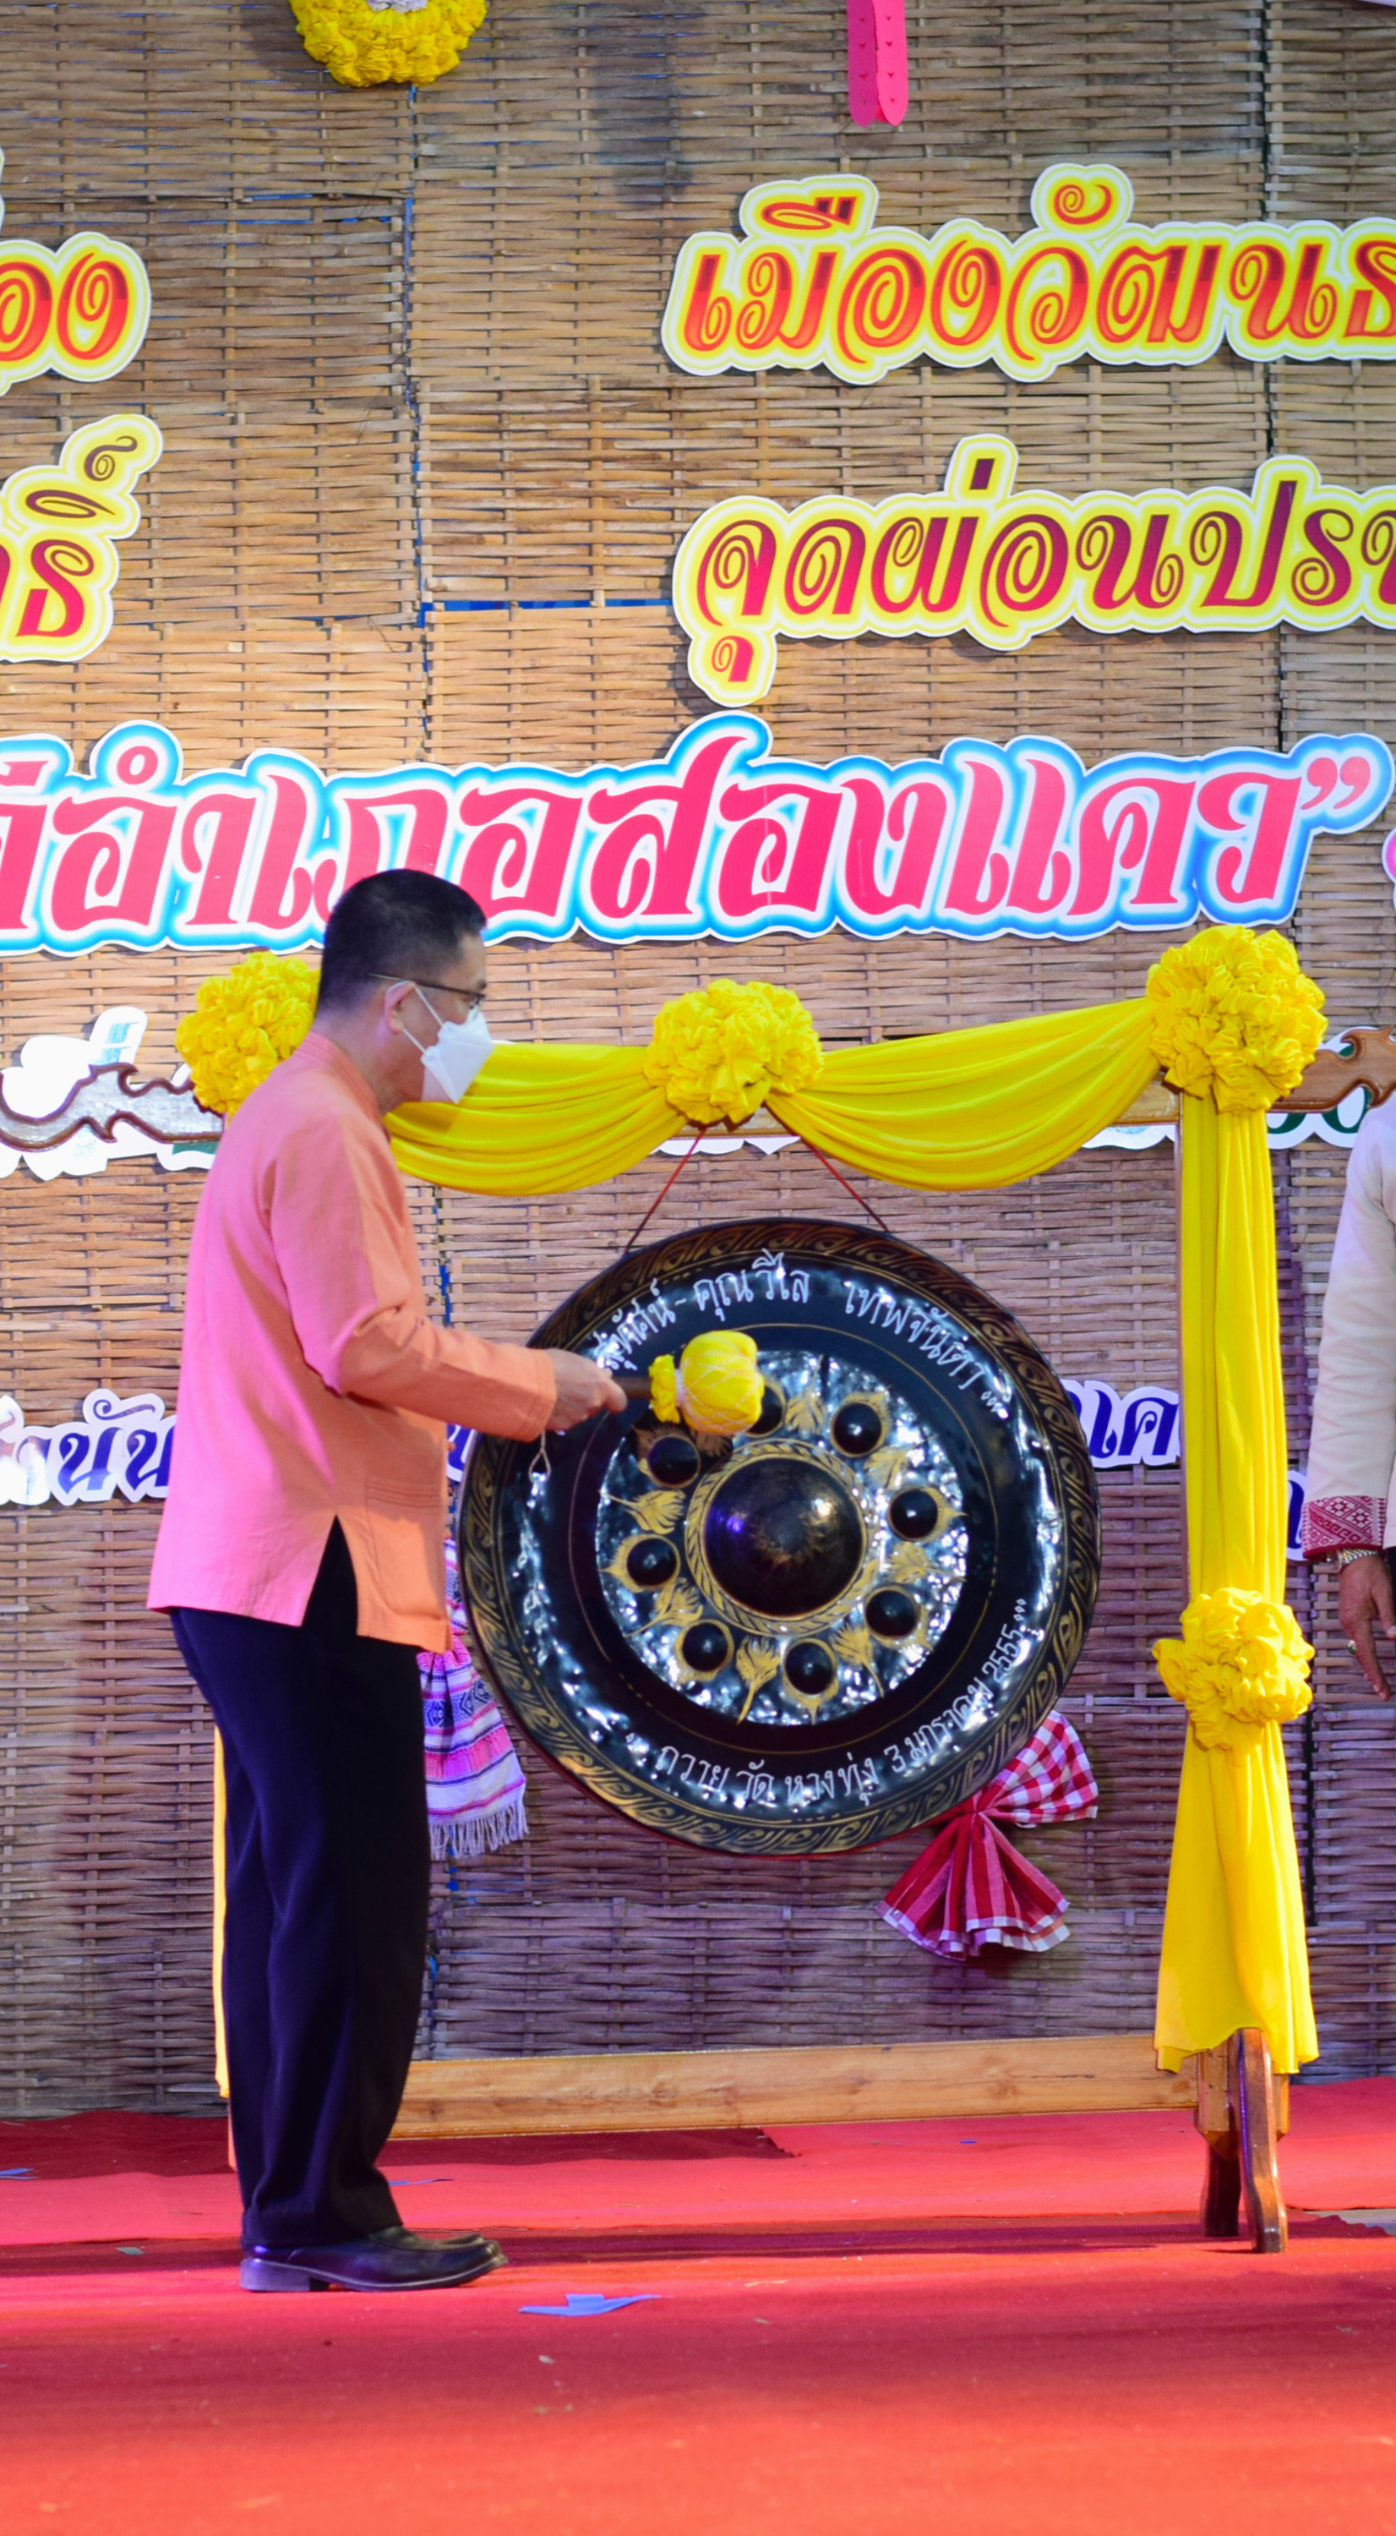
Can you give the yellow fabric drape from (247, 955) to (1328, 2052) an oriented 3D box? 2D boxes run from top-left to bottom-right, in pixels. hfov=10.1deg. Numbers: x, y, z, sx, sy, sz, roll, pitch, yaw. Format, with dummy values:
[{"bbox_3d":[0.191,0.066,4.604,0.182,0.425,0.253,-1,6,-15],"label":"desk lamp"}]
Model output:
[{"bbox_3d":[0.086,0.302,9.750,1.370,1.400,0.240,-1,0,2],"label":"yellow fabric drape"}]

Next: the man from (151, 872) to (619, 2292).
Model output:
[{"bbox_3d":[-0.376,0.372,9.500,0.540,1.690,0.500,-1,0,-17],"label":"man"}]

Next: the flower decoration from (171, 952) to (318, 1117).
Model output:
[{"bbox_3d":[-0.546,-0.285,9.680,0.200,0.205,0.150,-1,0,0],"label":"flower decoration"}]

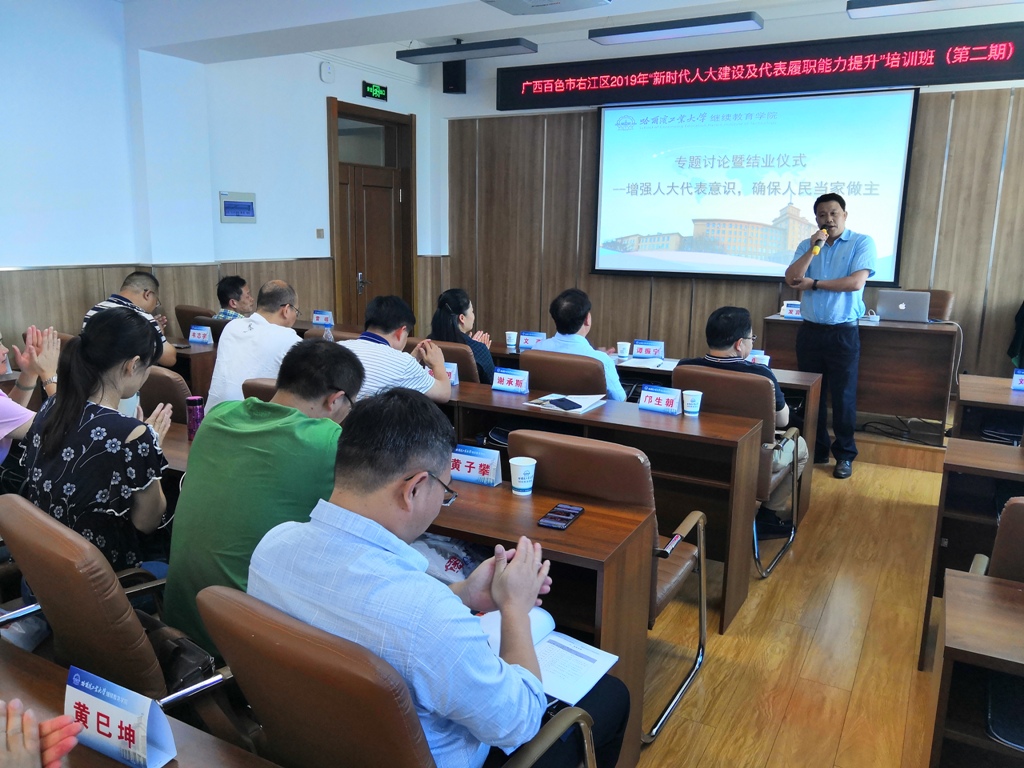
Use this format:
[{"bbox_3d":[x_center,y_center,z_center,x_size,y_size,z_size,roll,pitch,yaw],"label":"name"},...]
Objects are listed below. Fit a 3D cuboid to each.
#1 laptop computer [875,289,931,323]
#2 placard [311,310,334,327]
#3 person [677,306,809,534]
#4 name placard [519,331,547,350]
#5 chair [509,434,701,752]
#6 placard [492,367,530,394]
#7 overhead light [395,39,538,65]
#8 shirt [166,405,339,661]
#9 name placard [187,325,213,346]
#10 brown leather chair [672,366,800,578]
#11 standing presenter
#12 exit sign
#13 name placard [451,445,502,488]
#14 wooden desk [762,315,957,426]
[{"bbox_3d":[2.653,-0.531,5.393,0.323,0.211,0.288,7,13,27],"label":"laptop computer"},{"bbox_3d":[-1.379,-0.488,5.897,0.189,0.096,0.050,7,13,27],"label":"placard"},{"bbox_3d":[1.073,0.208,3.747,0.526,1.162,0.775,7,13,27],"label":"person"},{"bbox_3d":[0.144,-0.266,4.900,0.189,0.096,0.050,7,13,27],"label":"name placard"},{"bbox_3d":[0.323,0.541,2.637,0.566,0.914,0.646,7,13,27],"label":"chair"},{"bbox_3d":[-0.004,-0.016,3.669,0.180,0.103,0.060,8,13,32],"label":"placard"},{"bbox_3d":[-0.377,-2.700,6.492,1.170,0.065,0.260,7,13,28],"label":"overhead light"},{"bbox_3d":[-0.613,0.342,1.909,0.480,0.620,0.410,10,14,38],"label":"shirt"},{"bbox_3d":[-1.928,-0.307,4.965,0.175,0.103,0.060,5,12,20],"label":"name placard"},{"bbox_3d":[1.037,0.344,3.736,0.550,0.920,0.640,8,13,30],"label":"brown leather chair"},{"bbox_3d":[1.942,-0.306,4.965,0.526,1.714,0.397,7,13,27],"label":"standing presenter"},{"bbox_3d":[-1.250,-2.668,7.299,0.030,0.144,0.358,7,13,27],"label":"exit sign"},{"bbox_3d":[-0.114,0.236,2.373,0.175,0.104,0.058,7,13,28],"label":"name placard"},{"bbox_3d":[2.344,-0.069,5.439,1.142,0.725,0.646,7,13,27],"label":"wooden desk"}]

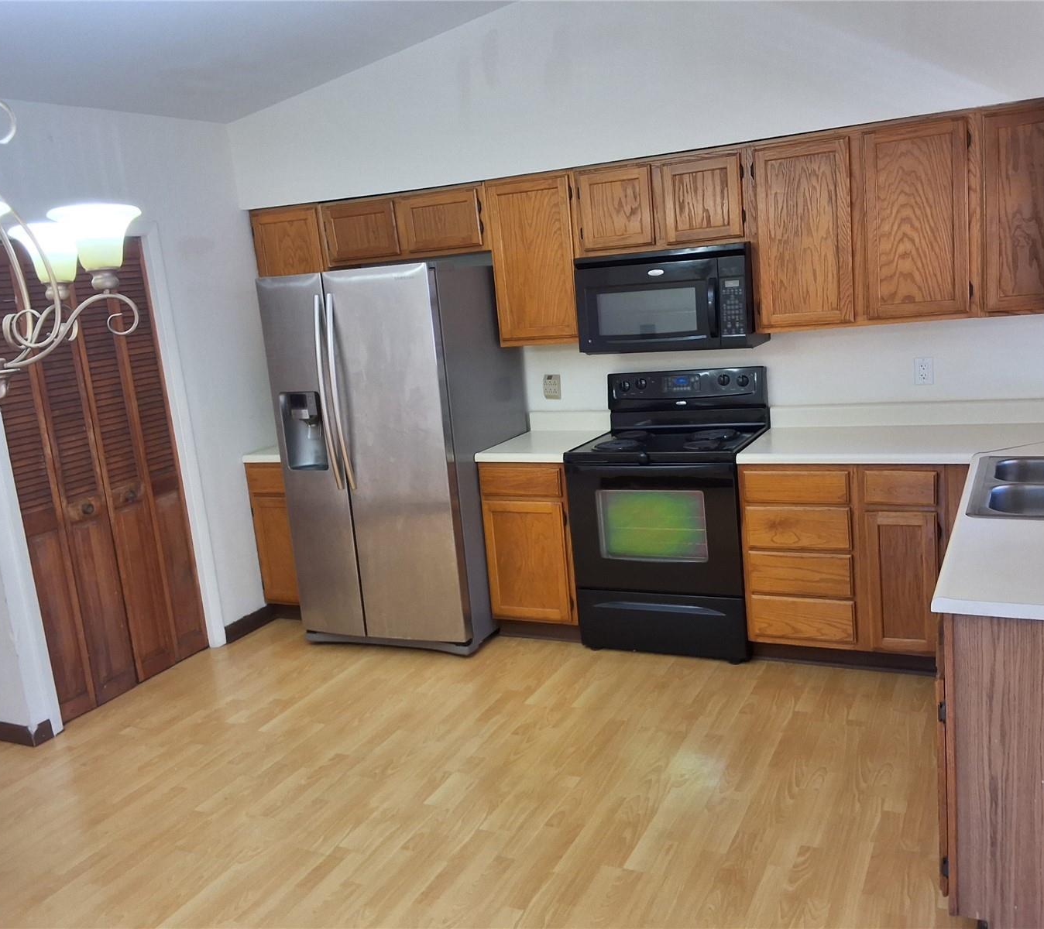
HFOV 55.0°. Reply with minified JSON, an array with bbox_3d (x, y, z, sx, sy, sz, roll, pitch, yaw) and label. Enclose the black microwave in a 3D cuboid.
[{"bbox_3d":[0.661,-0.732,4.452,0.765,0.426,0.378,0,12,27],"label":"black microwave"}]

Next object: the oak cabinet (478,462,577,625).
[{"bbox_3d":[0.161,0.308,4.805,0.437,0.778,0.615,0,12,27],"label":"oak cabinet"}]

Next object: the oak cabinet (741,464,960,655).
[{"bbox_3d":[1.424,0.310,4.172,0.862,0.778,0.615,0,12,27],"label":"oak cabinet"}]

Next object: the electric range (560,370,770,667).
[{"bbox_3d":[0.685,0.207,4.545,0.759,1.188,0.668,0,13,27],"label":"electric range"}]

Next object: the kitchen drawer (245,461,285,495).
[{"bbox_3d":[-1.150,0.025,5.283,0.400,0.155,0.430,0,12,27],"label":"kitchen drawer"}]

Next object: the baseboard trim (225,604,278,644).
[{"bbox_3d":[-1.410,0.823,5.218,0.015,0.087,0.405,0,12,27],"label":"baseboard trim"}]

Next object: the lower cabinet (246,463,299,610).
[{"bbox_3d":[-1.087,0.309,5.511,0.460,0.779,0.614,0,13,27],"label":"lower cabinet"}]

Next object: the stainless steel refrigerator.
[{"bbox_3d":[-0.559,-0.064,4.964,0.909,1.797,0.906,0,12,25],"label":"stainless steel refrigerator"}]

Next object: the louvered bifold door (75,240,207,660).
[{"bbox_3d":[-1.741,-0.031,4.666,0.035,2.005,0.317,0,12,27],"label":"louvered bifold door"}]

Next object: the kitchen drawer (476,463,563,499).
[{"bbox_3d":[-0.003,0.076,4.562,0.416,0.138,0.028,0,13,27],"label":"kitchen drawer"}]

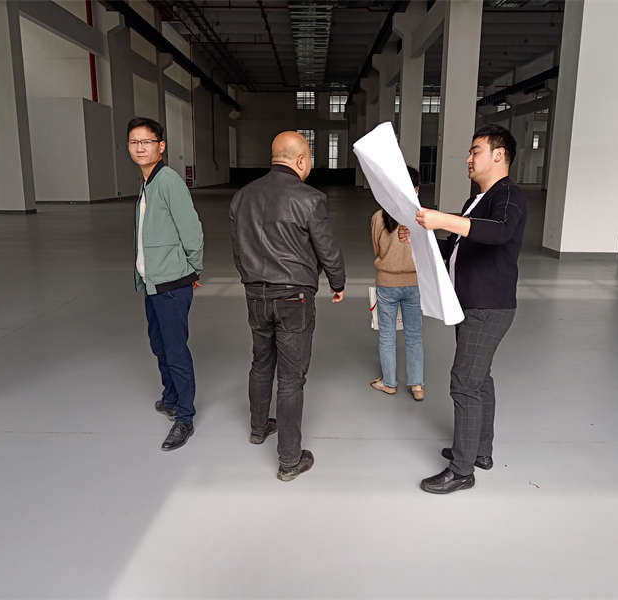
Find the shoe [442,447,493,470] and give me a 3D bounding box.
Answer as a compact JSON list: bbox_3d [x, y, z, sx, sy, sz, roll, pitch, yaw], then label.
[{"bbox_3d":[0.859,0.825,3.253,0.283,0.100,0.105,8,15,32],"label":"shoe"}]

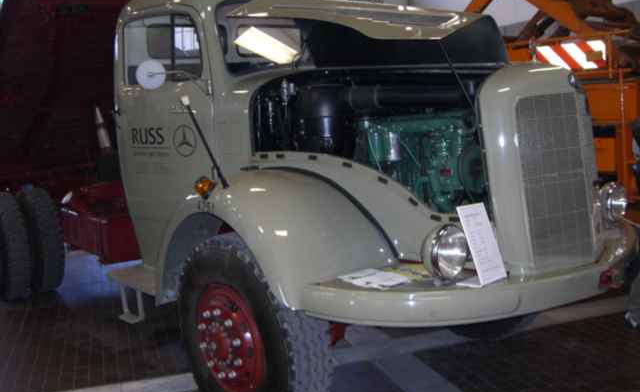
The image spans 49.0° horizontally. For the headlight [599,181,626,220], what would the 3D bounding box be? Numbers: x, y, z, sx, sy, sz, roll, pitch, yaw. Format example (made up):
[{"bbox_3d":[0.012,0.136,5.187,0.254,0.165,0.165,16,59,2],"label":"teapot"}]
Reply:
[{"bbox_3d":[1.621,0.033,3.900,0.230,0.235,0.170,-11,10,-40],"label":"headlight"}]

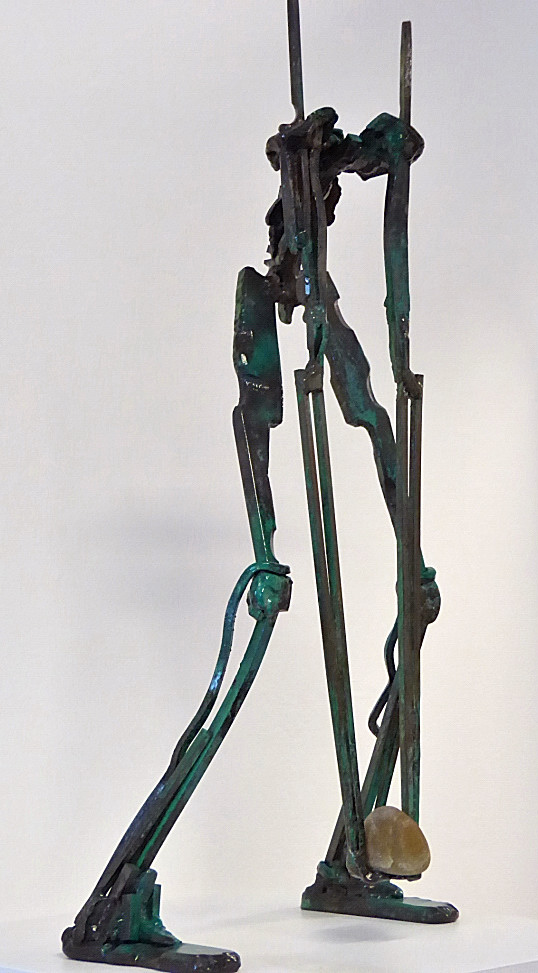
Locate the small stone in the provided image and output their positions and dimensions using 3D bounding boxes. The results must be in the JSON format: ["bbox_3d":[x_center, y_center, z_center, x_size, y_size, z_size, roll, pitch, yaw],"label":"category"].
[{"bbox_3d":[0.093,0.257,1.510,0.048,0.051,0.042,-1,-4,3],"label":"small stone"}]

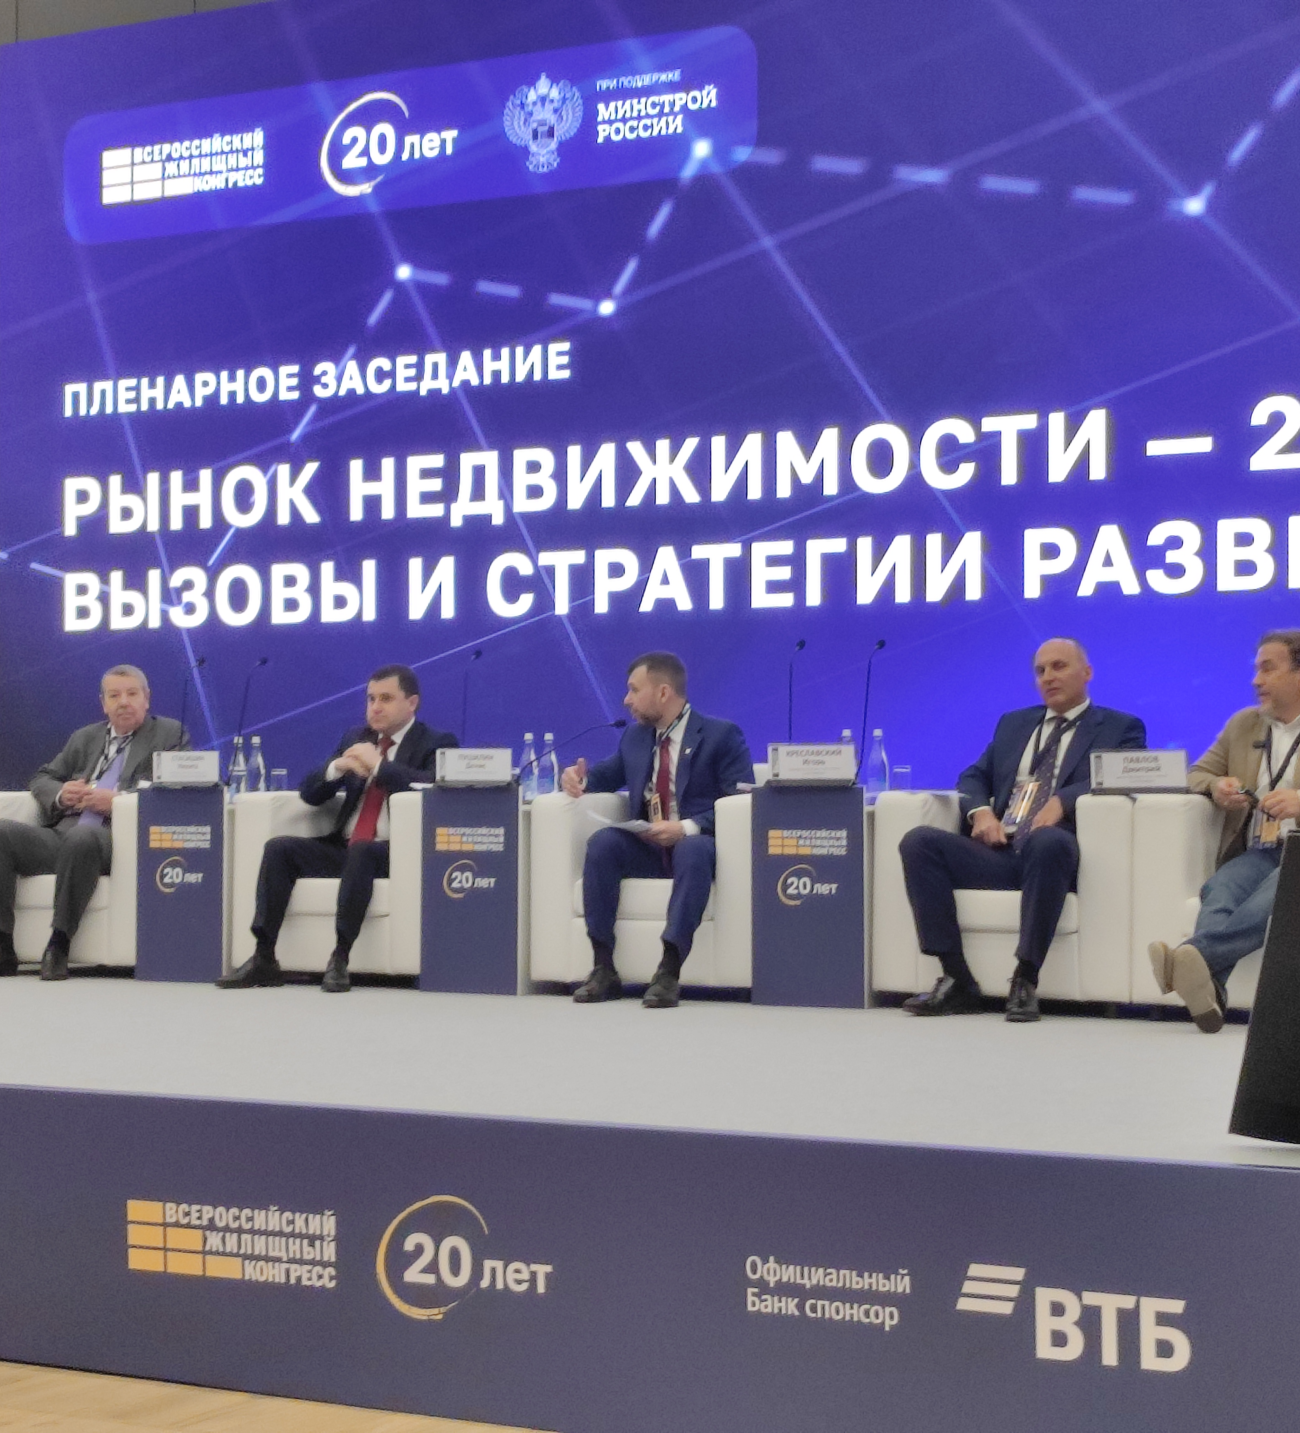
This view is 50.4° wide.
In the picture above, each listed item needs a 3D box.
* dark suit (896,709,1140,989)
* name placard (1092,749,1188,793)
[{"bbox_3d":[1.230,0.354,4.464,0.739,0.830,0.709,-1,-2,22],"label":"dark suit"},{"bbox_3d":[1.493,0.164,4.210,0.287,0.130,0.091,-1,-2,15],"label":"name placard"}]

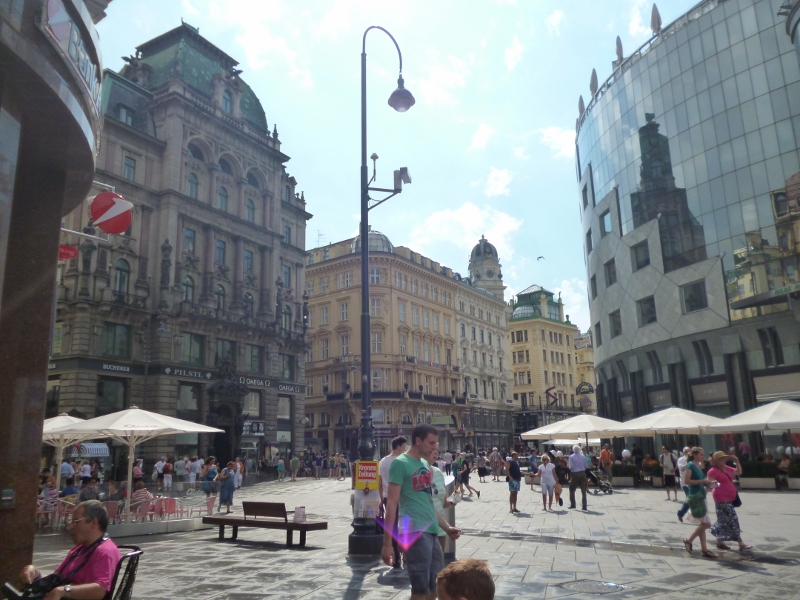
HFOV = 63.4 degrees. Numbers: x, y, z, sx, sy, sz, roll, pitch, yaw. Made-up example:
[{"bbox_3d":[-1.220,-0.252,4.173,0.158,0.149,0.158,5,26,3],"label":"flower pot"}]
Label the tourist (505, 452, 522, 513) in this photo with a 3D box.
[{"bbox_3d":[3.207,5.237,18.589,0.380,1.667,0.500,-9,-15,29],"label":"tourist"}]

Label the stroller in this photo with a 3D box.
[{"bbox_3d":[7.584,6.904,24.814,0.950,1.006,0.520,1,-13,-9],"label":"stroller"}]

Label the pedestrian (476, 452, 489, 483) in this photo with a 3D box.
[{"bbox_3d":[4.530,9.231,35.714,0.500,1.600,0.380,-5,-14,16],"label":"pedestrian"}]

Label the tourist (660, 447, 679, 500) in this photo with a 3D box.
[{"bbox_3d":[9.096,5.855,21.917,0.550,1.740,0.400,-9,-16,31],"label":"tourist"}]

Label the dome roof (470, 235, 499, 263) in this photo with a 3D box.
[{"bbox_3d":[14.174,-8.732,109.564,4.600,4.962,4.600,-1,-13,0],"label":"dome roof"}]

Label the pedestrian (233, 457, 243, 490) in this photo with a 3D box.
[{"bbox_3d":[-9.001,9.585,36.014,0.520,1.700,0.380,5,-14,-23],"label":"pedestrian"}]

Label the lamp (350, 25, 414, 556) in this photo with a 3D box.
[{"bbox_3d":[-0.298,-0.708,12.694,1.550,10.560,0.680,10,-17,-39],"label":"lamp"}]

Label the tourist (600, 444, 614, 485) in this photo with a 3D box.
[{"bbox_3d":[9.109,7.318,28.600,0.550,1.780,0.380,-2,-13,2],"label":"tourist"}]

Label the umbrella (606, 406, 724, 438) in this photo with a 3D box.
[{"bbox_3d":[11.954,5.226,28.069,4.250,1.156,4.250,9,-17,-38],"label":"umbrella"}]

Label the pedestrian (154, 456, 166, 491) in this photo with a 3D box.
[{"bbox_3d":[-12.921,9.446,35.200,0.550,1.761,0.400,7,-16,-32],"label":"pedestrian"}]

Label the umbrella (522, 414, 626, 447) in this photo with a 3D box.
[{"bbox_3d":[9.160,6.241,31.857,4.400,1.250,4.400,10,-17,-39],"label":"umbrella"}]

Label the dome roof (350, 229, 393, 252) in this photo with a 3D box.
[{"bbox_3d":[-3.442,-7.135,81.000,5.400,3.400,5.400,-1,-13,-2],"label":"dome roof"}]

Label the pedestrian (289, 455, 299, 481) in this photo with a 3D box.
[{"bbox_3d":[-7.145,11.385,43.896,0.550,1.721,0.360,0,-13,-6],"label":"pedestrian"}]

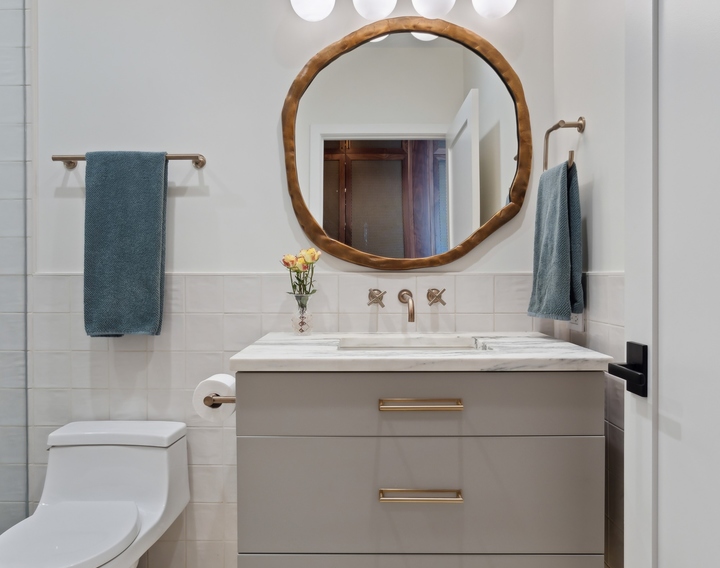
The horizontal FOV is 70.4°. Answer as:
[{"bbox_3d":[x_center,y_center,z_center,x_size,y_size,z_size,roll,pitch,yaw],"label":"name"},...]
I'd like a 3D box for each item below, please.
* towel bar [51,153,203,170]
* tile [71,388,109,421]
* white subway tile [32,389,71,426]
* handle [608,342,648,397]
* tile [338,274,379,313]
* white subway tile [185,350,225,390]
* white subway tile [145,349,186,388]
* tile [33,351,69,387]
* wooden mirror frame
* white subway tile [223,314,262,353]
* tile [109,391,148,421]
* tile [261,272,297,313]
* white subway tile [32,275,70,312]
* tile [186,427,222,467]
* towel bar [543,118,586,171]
[{"bbox_3d":[-0.742,-0.399,1.652,0.477,0.046,0.077,0,1,1],"label":"towel bar"},{"bbox_3d":[-0.901,0.415,1.710,0.126,0.125,0.010,0,1,1],"label":"tile"},{"bbox_3d":[-1.087,0.438,1.813,0.132,0.132,0.010,0,1,0],"label":"white subway tile"},{"bbox_3d":[0.533,0.172,0.983,0.054,0.100,0.143,0,1,0],"label":"handle"},{"bbox_3d":[-0.005,0.033,1.695,0.126,0.125,0.010,0,1,1],"label":"tile"},{"bbox_3d":[-0.537,0.300,1.762,0.130,0.130,0.010,0,0,0],"label":"white subway tile"},{"bbox_3d":[-0.668,0.300,1.763,0.130,0.130,0.010,0,0,0],"label":"white subway tile"},{"bbox_3d":[-1.066,0.299,1.765,0.130,0.130,0.010,0,0,0],"label":"tile"},{"bbox_3d":[0.160,-0.476,1.731,0.845,0.855,0.045,0,0,0],"label":"wooden mirror frame"},{"bbox_3d":[-0.405,0.169,1.761,0.130,0.130,0.010,0,0,0],"label":"white subway tile"},{"bbox_3d":[-0.773,0.415,1.709,0.126,0.125,0.010,0,1,1],"label":"tile"},{"bbox_3d":[-0.280,0.035,1.798,0.132,0.132,0.010,0,1,0],"label":"tile"},{"bbox_3d":[-1.030,0.034,1.706,0.126,0.125,0.010,0,1,1],"label":"white subway tile"},{"bbox_3d":[-0.536,0.562,1.762,0.130,0.130,0.010,0,0,0],"label":"tile"},{"bbox_3d":[0.614,-0.404,1.527,0.070,0.160,0.215,0,1,0],"label":"towel bar"}]

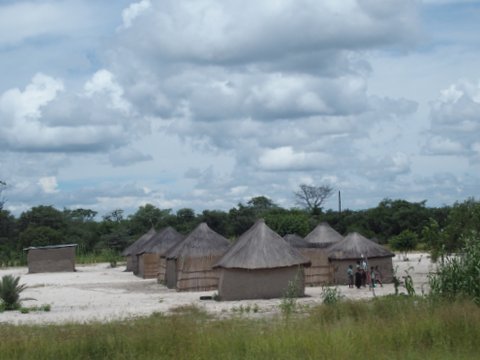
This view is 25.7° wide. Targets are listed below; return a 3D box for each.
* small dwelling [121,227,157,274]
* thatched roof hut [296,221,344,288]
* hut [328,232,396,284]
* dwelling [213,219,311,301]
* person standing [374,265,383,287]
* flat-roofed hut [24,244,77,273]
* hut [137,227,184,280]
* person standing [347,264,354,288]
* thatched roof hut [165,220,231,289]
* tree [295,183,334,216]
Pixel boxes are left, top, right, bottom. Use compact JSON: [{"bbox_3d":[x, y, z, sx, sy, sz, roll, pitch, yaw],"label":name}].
[{"bbox_3d":[-8.807,6.918,104.107,5.500,4.150,5.500,-2,-3,-5],"label":"small dwelling"},{"bbox_3d":[5.312,4.662,67.601,3.800,3.900,3.800,-2,-3,4],"label":"thatched roof hut"},{"bbox_3d":[7.473,4.822,65.383,4.100,3.200,4.100,-2,-3,6],"label":"hut"},{"bbox_3d":[1.166,4.086,55.606,4.950,4.100,4.950,-2,-3,1],"label":"dwelling"},{"bbox_3d":[7.864,5.524,60.031,0.420,1.220,0.330,-2,-3,7],"label":"person standing"},{"bbox_3d":[-19.264,8.190,108.071,5.200,2.750,3.800,-1,-3,-10],"label":"flat-roofed hut"},{"bbox_3d":[-5.826,5.883,86.107,5.300,4.150,5.300,-2,-3,-4],"label":"hut"},{"bbox_3d":[6.269,5.549,60.033,0.420,1.280,0.330,-2,-3,6],"label":"person standing"},{"bbox_3d":[-2.295,4.750,66.106,5.100,4.100,5.100,-2,-3,-2],"label":"thatched roof hut"},{"bbox_3d":[8.706,5.012,122.222,4.700,8.600,4.500,-2,-3,4],"label":"tree"}]

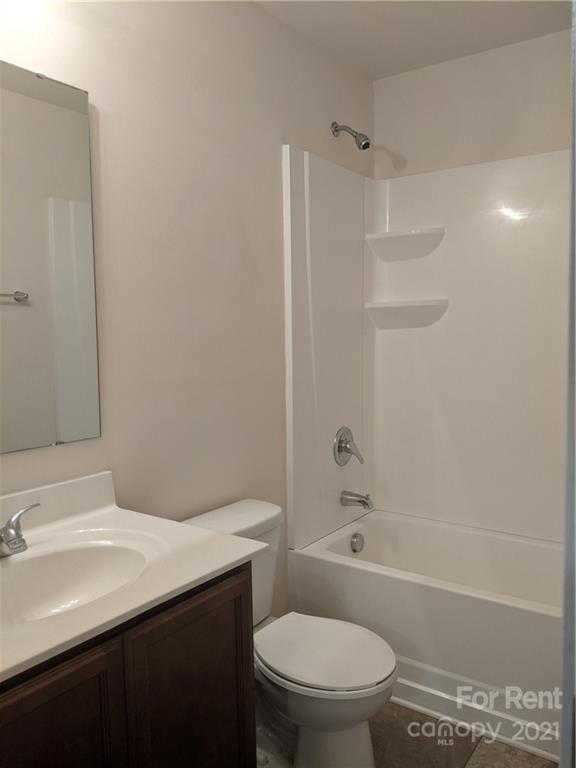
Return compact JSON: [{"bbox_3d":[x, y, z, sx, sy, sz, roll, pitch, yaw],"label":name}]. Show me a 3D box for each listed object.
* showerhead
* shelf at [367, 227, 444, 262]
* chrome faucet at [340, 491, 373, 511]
[{"bbox_3d":[0.267,-1.029,2.477,0.178,0.142,0.070,3,6,36],"label":"showerhead"},{"bbox_3d":[0.515,-0.609,2.642,0.347,0.122,0.115,3,6,36],"label":"shelf"},{"bbox_3d":[0.305,0.509,2.604,0.150,0.072,0.062,3,6,36],"label":"chrome faucet"}]

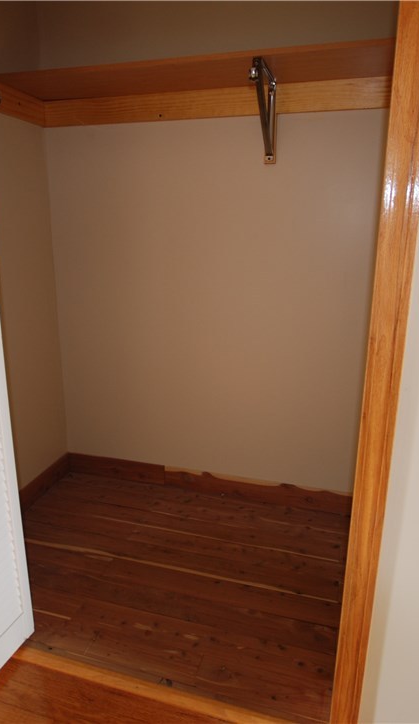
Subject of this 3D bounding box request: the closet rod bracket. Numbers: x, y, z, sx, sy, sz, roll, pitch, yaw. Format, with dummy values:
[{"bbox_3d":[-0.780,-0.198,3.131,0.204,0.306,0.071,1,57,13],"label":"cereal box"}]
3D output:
[{"bbox_3d":[0.170,-0.777,1.415,0.039,0.243,0.291,4,15,15],"label":"closet rod bracket"}]

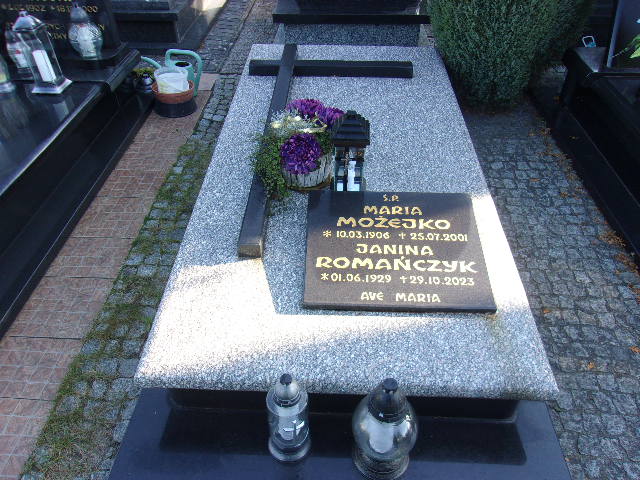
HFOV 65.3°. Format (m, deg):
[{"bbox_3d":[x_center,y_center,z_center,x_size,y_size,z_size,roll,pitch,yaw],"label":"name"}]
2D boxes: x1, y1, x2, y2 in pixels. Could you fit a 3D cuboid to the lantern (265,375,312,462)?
[{"bbox_3d":[-0.072,0.400,1.160,0.103,0.287,0.103,1,42,2],"label":"lantern"}]

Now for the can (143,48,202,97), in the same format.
[{"bbox_3d":[-0.874,-1.009,3.013,0.369,0.289,0.167,1,42,2],"label":"can"}]

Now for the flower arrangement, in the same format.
[{"bbox_3d":[-0.072,-0.332,1.744,0.303,0.263,0.273,1,42,2],"label":"flower arrangement"}]

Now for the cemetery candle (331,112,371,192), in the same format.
[{"bbox_3d":[0.096,-0.244,1.577,0.109,0.356,0.109,5,42,6],"label":"cemetery candle"}]

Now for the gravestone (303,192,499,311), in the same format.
[{"bbox_3d":[0.216,0.022,1.463,0.512,0.030,0.397,1,55,1],"label":"gravestone"}]

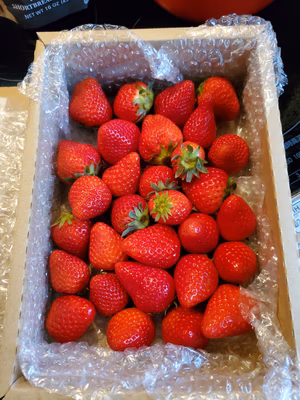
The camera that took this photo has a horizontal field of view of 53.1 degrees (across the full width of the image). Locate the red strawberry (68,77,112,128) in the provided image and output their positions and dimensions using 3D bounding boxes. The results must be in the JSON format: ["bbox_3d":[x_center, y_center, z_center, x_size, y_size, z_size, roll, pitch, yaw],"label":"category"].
[{"bbox_3d":[-0.066,-0.110,0.335,0.047,0.047,0.055,-7,114,-1],"label":"red strawberry"}]

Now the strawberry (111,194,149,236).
[{"bbox_3d":[-0.017,0.013,0.253,0.035,0.033,0.033,30,76,32],"label":"strawberry"}]

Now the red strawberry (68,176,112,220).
[{"bbox_3d":[-0.050,-0.001,0.253,0.036,0.036,0.039,17,55,7],"label":"red strawberry"}]

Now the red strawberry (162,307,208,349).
[{"bbox_3d":[0.027,0.096,0.228,0.034,0.033,0.033,0,31,-14],"label":"red strawberry"}]

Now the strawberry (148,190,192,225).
[{"bbox_3d":[0.020,0.007,0.294,0.036,0.044,0.036,-20,73,31],"label":"strawberry"}]

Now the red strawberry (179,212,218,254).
[{"bbox_3d":[0.048,0.033,0.296,0.039,0.043,0.039,0,84,3],"label":"red strawberry"}]

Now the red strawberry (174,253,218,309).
[{"bbox_3d":[0.036,0.063,0.233,0.033,0.033,0.042,19,75,7],"label":"red strawberry"}]

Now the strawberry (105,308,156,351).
[{"bbox_3d":[-0.014,0.099,0.229,0.035,0.035,0.035,0,115,28],"label":"strawberry"}]

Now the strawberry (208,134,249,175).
[{"bbox_3d":[0.085,-0.049,0.325,0.042,0.045,0.042,0,84,9],"label":"strawberry"}]

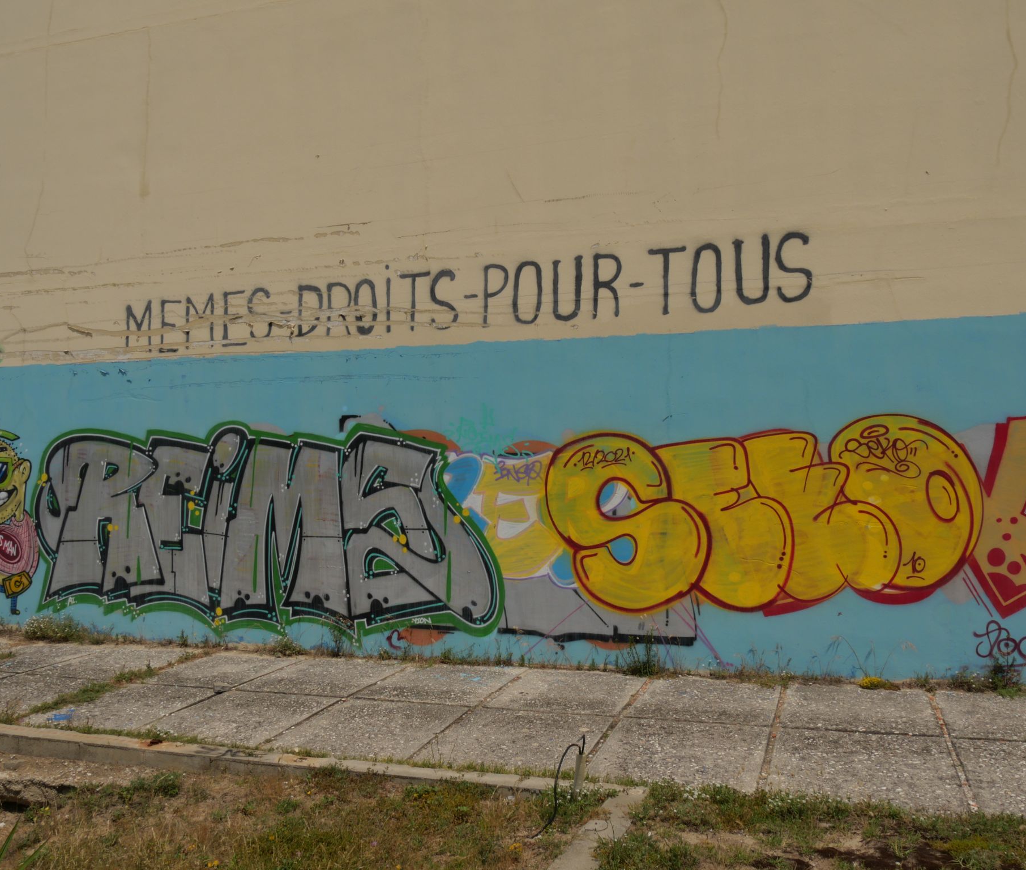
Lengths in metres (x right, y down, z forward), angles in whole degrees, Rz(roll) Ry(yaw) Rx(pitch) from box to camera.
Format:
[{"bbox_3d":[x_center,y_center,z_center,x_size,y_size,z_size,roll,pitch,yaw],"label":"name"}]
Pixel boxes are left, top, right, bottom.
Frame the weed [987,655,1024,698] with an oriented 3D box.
[{"bbox_3d":[3.254,1.596,6.246,0.217,0.256,0.220,-1,-2,18],"label":"weed"}]

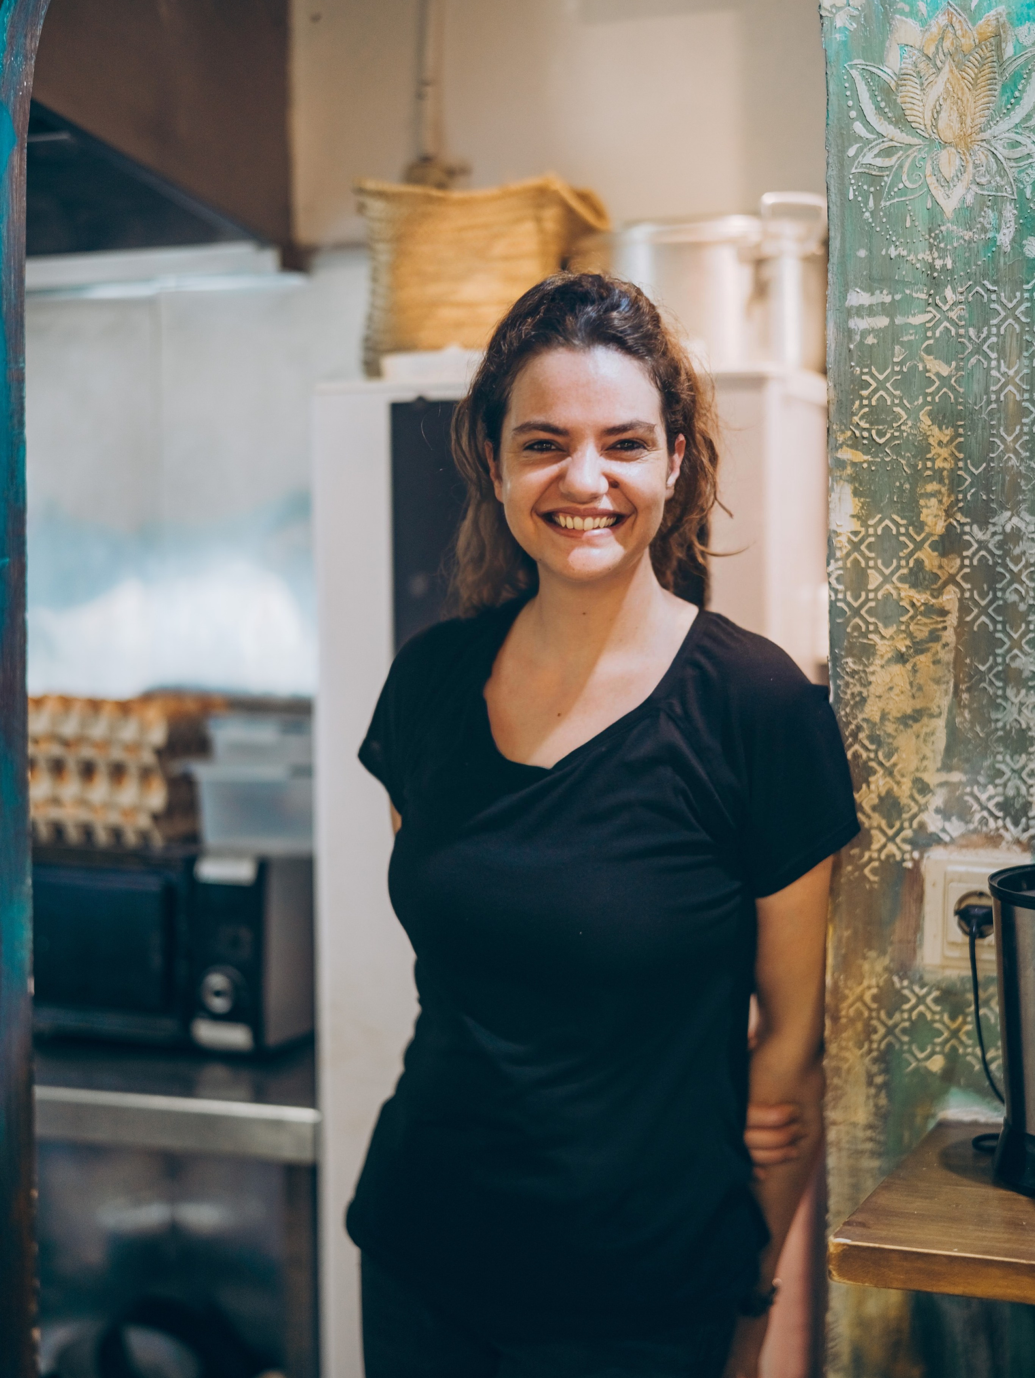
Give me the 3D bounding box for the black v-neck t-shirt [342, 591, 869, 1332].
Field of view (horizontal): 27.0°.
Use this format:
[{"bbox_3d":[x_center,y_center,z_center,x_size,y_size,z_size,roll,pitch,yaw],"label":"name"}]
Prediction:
[{"bbox_3d":[0.070,0.209,1.750,0.400,0.565,0.255,1,3,18],"label":"black v-neck t-shirt"}]

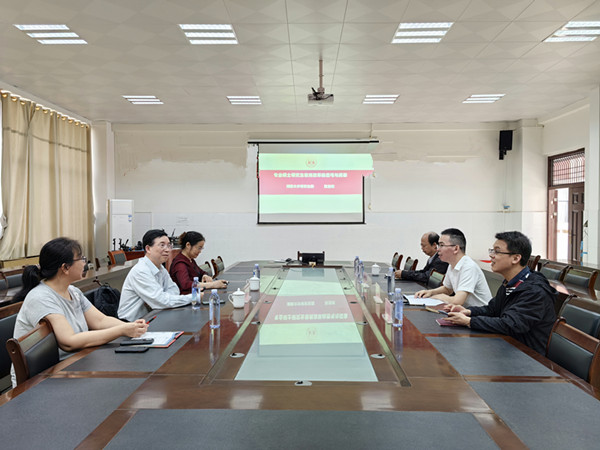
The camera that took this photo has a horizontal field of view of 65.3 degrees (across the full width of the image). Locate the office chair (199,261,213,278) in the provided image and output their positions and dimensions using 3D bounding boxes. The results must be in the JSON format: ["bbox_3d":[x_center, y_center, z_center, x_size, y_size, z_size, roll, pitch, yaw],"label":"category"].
[{"bbox_3d":[-0.883,0.864,5.336,0.540,0.870,0.460,0,1,2],"label":"office chair"}]

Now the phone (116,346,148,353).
[{"bbox_3d":[-0.799,0.596,2.227,0.152,0.010,0.073,0,1,2],"label":"phone"}]

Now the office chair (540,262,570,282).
[{"bbox_3d":[2.770,0.886,5.430,0.560,0.880,0.550,0,1,2],"label":"office chair"}]

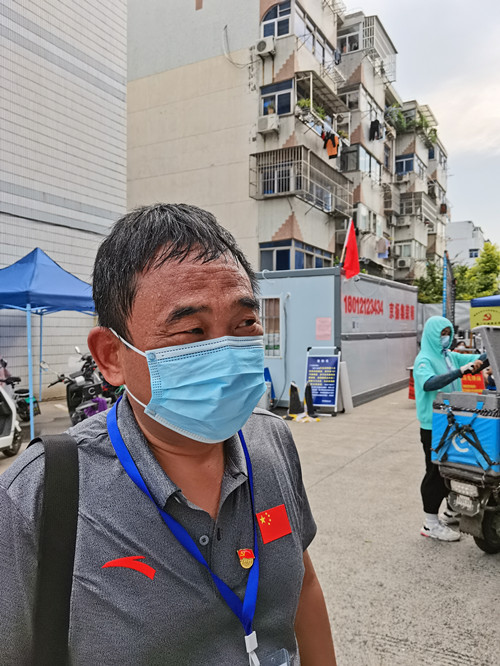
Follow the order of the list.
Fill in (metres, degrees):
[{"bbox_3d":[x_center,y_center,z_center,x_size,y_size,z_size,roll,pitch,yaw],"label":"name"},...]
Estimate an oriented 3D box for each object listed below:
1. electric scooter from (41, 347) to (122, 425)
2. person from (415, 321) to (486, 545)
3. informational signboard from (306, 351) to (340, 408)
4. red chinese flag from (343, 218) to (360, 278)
[{"bbox_3d":[-1.640,0.915,5.600,1.720,1.180,0.700,1,1,44],"label":"electric scooter"},{"bbox_3d":[1.515,0.710,3.980,0.560,1.670,0.500,1,1,37],"label":"person"},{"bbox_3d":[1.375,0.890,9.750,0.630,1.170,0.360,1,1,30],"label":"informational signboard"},{"bbox_3d":[1.905,-1.585,9.750,0.360,1.120,0.180,0,0,18],"label":"red chinese flag"}]

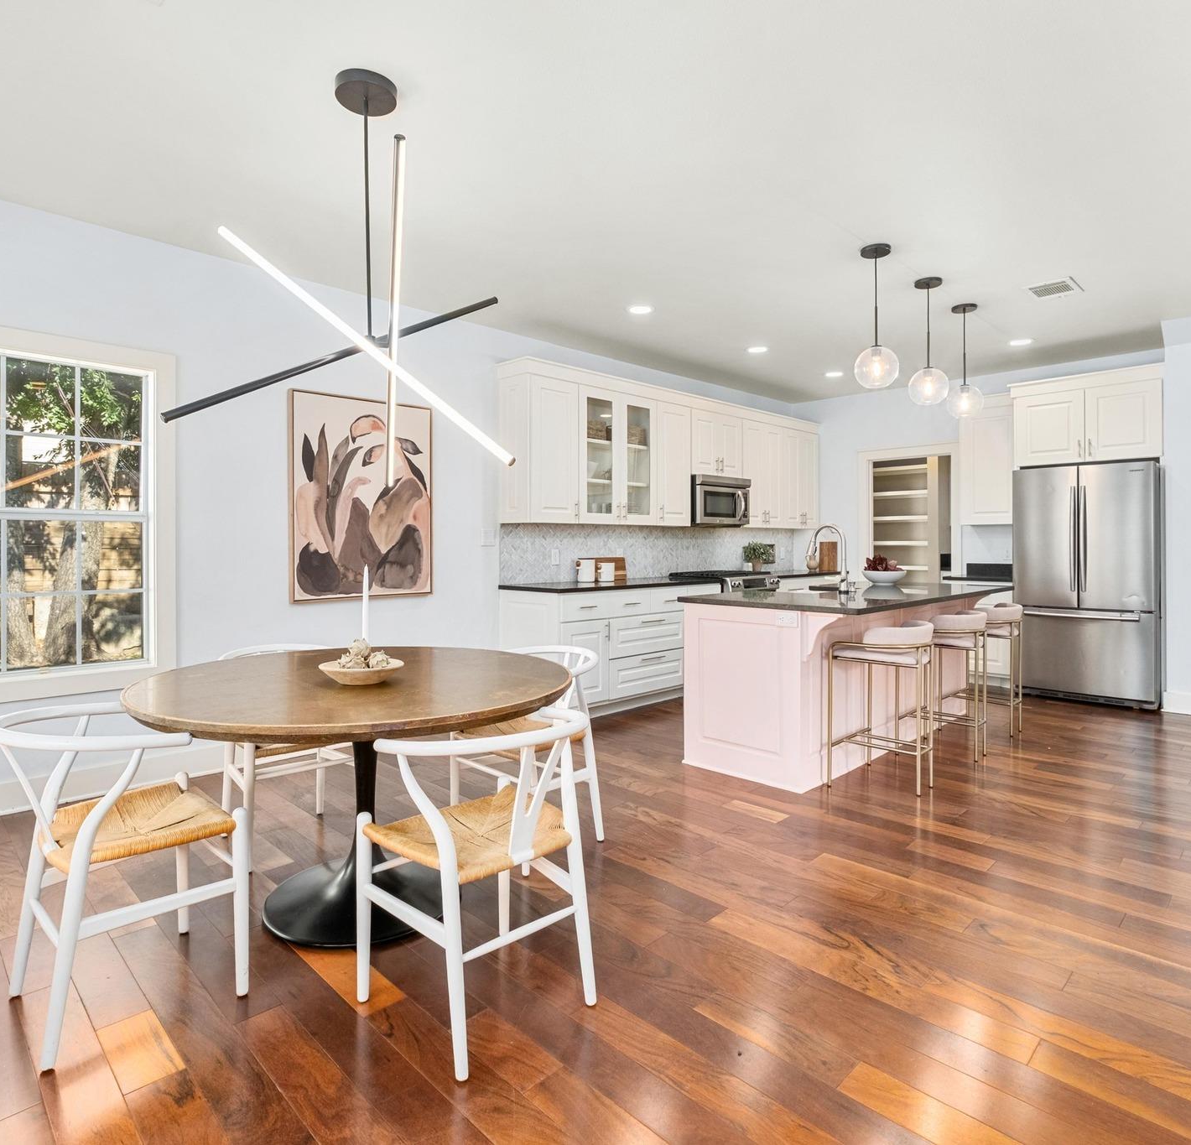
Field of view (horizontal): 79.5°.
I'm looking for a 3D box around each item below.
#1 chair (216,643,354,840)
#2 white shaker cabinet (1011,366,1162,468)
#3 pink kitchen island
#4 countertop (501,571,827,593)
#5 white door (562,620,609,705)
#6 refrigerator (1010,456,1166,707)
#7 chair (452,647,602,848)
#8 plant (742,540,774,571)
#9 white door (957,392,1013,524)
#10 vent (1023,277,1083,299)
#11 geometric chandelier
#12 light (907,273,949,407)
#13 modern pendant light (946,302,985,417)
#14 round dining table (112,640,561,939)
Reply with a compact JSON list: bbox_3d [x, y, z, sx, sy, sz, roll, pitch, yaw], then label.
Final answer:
[{"bbox_3d":[-1.246,0.706,2.922,0.550,0.760,0.520,-2,2,-45],"label":"chair"},{"bbox_3d":[3.945,-1.180,5.675,0.720,0.660,0.960,-2,2,-45],"label":"white shaker cabinet"},{"bbox_3d":[1.652,0.568,4.384,2.320,0.914,1.060,-2,2,-44],"label":"pink kitchen island"},{"bbox_3d":[0.980,0.057,6.327,4.100,0.036,0.650,-2,2,-45],"label":"countertop"},{"bbox_3d":[-0.047,0.619,4.808,0.430,0.570,0.022,-2,2,-44],"label":"white door"},{"bbox_3d":[3.867,0.077,5.590,0.760,1.780,0.900,-2,2,-44],"label":"refrigerator"},{"bbox_3d":[-0.240,0.712,2.937,0.520,0.765,0.550,-2,2,-44],"label":"chair"},{"bbox_3d":[1.615,-0.154,7.118,0.290,0.310,0.260,-2,2,-44],"label":"plant"},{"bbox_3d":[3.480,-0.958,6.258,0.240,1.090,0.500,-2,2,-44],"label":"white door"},{"bbox_3d":[2.801,-1.719,4.372,0.350,0.020,0.250,-2,2,-45],"label":"vent"},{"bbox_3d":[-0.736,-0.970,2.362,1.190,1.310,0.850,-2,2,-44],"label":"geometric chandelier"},{"bbox_3d":[1.966,-1.353,4.228,0.245,0.732,0.245,-2,2,-45],"label":"light"},{"bbox_3d":[2.419,-1.373,4.691,0.245,0.731,0.245,-2,2,-45],"label":"modern pendant light"},{"bbox_3d":[-0.783,0.726,2.449,1.400,0.755,1.400,0,1,0],"label":"round dining table"}]

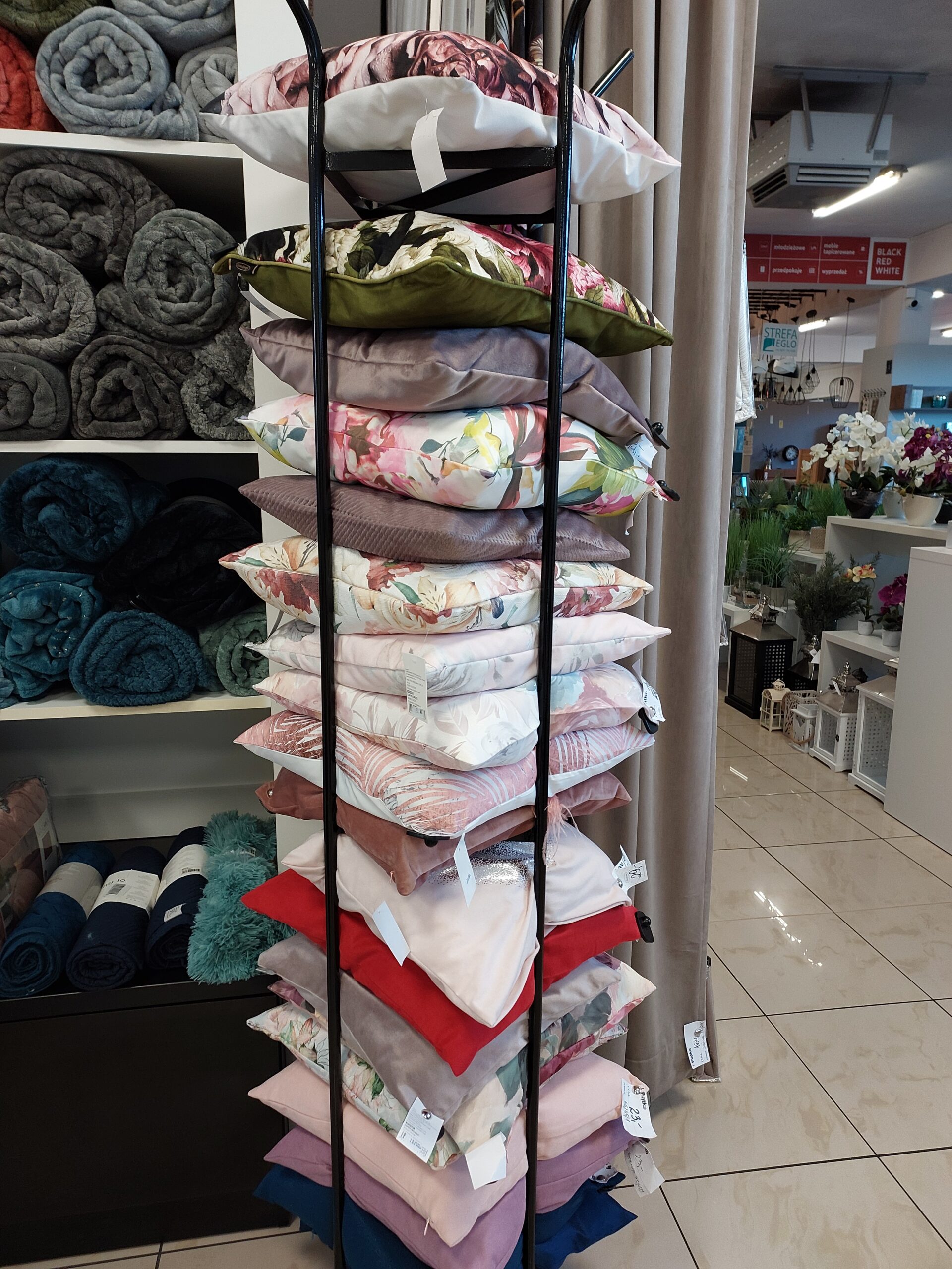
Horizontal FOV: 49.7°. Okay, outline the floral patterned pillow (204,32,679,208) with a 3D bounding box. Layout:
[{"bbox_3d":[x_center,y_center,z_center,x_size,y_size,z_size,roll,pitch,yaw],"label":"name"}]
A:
[{"bbox_3d":[-0.043,-0.632,1.279,0.415,0.170,0.415,14,14,38],"label":"floral patterned pillow"}]

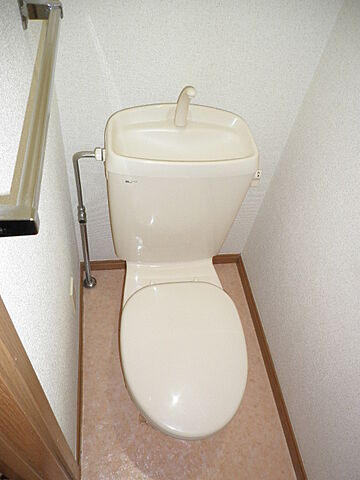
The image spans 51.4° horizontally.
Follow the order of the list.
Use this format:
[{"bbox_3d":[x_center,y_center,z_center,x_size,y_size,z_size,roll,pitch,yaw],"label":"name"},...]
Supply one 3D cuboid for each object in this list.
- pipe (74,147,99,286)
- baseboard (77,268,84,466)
[{"bbox_3d":[-0.333,-0.035,1.387,0.101,0.730,0.057,-2,52,-10],"label":"pipe"},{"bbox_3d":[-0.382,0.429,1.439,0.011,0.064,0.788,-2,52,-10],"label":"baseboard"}]

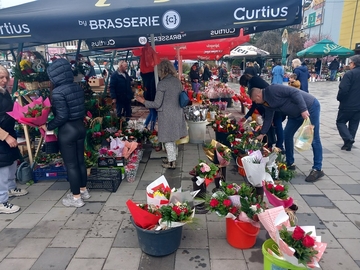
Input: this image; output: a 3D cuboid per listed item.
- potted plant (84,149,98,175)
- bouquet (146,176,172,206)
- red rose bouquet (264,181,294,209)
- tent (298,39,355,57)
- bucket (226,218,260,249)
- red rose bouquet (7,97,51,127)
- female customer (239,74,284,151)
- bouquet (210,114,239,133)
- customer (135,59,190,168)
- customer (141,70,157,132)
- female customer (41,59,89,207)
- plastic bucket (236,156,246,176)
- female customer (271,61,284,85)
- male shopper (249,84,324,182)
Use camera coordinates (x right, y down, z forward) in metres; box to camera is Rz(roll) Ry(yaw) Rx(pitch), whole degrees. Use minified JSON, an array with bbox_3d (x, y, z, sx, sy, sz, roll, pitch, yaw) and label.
[{"bbox_3d":[-1.275,0.422,3.995,0.250,0.410,0.250,0,15,0],"label":"potted plant"},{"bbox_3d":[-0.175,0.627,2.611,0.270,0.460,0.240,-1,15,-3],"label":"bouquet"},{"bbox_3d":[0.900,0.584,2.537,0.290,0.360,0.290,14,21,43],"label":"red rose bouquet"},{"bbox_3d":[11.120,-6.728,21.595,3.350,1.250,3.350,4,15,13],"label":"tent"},{"bbox_3d":[0.591,0.863,2.651,0.315,0.280,0.315,0,15,0],"label":"bucket"},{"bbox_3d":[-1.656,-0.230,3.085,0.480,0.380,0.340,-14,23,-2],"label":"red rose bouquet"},{"bbox_3d":[1.447,-0.348,4.999,0.880,1.410,0.520,-1,15,-3],"label":"female customer"},{"bbox_3d":[0.863,-0.210,5.429,0.500,0.330,0.420,0,15,0],"label":"bouquet"},{"bbox_3d":[-0.274,-0.336,4.495,0.680,1.660,0.540,9,17,30],"label":"customer"},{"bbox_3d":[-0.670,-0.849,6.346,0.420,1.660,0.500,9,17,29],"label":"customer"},{"bbox_3d":[-1.280,-0.004,3.187,0.460,1.660,0.490,12,19,38],"label":"female customer"},{"bbox_3d":[1.005,0.458,4.191,0.320,0.260,0.320,0,15,0],"label":"plastic bucket"},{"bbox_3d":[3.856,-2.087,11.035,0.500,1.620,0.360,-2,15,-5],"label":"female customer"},{"bbox_3d":[1.567,-0.061,4.072,1.150,1.320,0.620,-3,15,-10],"label":"male shopper"}]

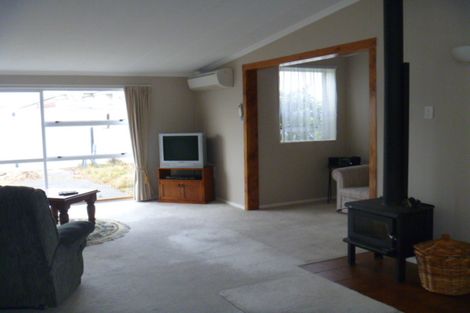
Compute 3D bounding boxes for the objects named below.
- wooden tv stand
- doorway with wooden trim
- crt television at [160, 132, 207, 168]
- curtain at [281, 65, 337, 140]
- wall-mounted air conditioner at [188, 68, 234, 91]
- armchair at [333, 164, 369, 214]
[{"bbox_3d":[-0.821,0.480,7.913,0.862,0.588,0.450,0,6,13],"label":"wooden tv stand"},{"bbox_3d":[0.853,-0.169,5.782,0.180,2.199,2.677,-4,6,-28],"label":"doorway with wooden trim"},{"bbox_3d":[-0.841,-0.105,7.885,0.770,0.582,0.480,0,6,13],"label":"crt television"},{"bbox_3d":[1.224,-0.846,7.456,1.170,1.230,0.100,-4,6,-28],"label":"curtain"},{"bbox_3d":[-0.399,-1.240,7.505,0.260,0.290,1.100,-4,6,-28],"label":"wall-mounted air conditioner"},{"bbox_3d":[2.136,0.397,6.666,0.900,0.840,0.920,-6,7,-40],"label":"armchair"}]

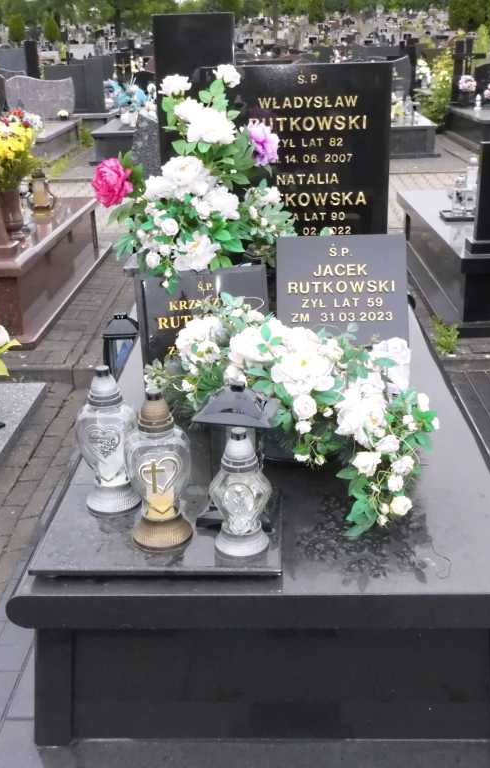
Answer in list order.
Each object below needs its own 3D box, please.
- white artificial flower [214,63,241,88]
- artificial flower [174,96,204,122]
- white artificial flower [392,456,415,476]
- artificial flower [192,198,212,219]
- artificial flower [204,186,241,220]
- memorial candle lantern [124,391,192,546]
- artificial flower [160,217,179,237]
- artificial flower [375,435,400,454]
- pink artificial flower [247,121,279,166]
[{"bbox_3d":[-0.063,-1.109,2.977,0.099,0.089,0.089,-2,22,0],"label":"white artificial flower"},{"bbox_3d":[-0.191,-0.926,2.793,0.101,0.088,0.090,3,23,13],"label":"artificial flower"},{"bbox_3d":[0.390,0.203,2.036,0.054,0.044,0.050,0,22,2],"label":"white artificial flower"},{"bbox_3d":[-0.159,-0.640,3.020,0.067,0.066,0.061,0,22,2],"label":"artificial flower"},{"bbox_3d":[-0.073,-0.589,2.701,0.124,0.111,0.090,-2,22,-1],"label":"artificial flower"},{"bbox_3d":[-0.188,0.181,1.830,0.140,0.360,0.130,-3,22,-4],"label":"memorial candle lantern"},{"bbox_3d":[-0.246,-0.512,2.694,0.065,0.065,0.055,-4,22,-5],"label":"artificial flower"},{"bbox_3d":[0.351,0.149,2.035,0.059,0.049,0.050,-3,22,-3],"label":"artificial flower"},{"bbox_3d":[0.065,-0.840,2.894,0.115,0.155,0.090,-21,29,-39],"label":"pink artificial flower"}]

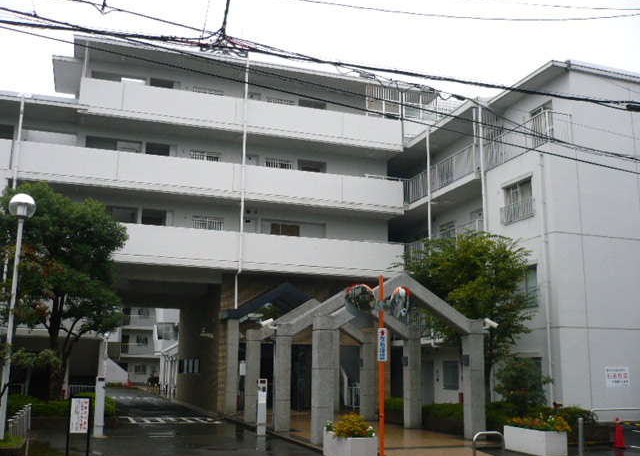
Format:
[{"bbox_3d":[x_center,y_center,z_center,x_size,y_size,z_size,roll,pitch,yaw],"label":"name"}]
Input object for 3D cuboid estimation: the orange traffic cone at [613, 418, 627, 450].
[{"bbox_3d":[6.655,4.590,14.467,0.340,0.660,0.340,-5,-13,23],"label":"orange traffic cone"}]

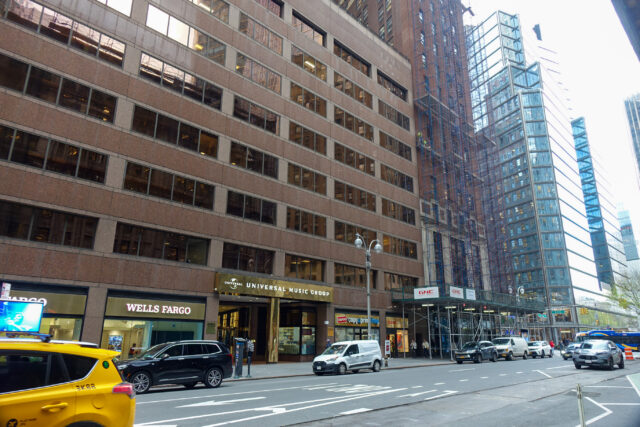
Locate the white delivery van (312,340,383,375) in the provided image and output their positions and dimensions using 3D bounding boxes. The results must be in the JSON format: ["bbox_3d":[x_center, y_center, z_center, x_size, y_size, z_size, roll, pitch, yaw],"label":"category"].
[{"bbox_3d":[1.676,8.331,24.803,1.880,1.840,4.800,-15,-23,43],"label":"white delivery van"}]

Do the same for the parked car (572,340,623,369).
[{"bbox_3d":[16.920,8.549,25.908,1.900,1.690,4.630,-15,-22,42],"label":"parked car"}]

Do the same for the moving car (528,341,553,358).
[{"bbox_3d":[24.199,15.191,47.525,4.600,1.650,1.850,16,-23,-42],"label":"moving car"}]

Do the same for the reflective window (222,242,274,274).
[{"bbox_3d":[-4.920,3.257,30.083,4.408,1.721,0.170,16,-23,-42],"label":"reflective window"}]

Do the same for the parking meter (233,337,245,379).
[{"bbox_3d":[-3.827,6.810,20.111,0.420,1.760,0.420,16,-23,-42],"label":"parking meter"}]

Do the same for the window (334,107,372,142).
[{"bbox_3d":[3.451,-8.823,42.264,5.835,1.721,0.170,16,-23,-42],"label":"window"}]

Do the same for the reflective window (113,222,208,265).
[{"bbox_3d":[-9.814,2.081,27.179,6.216,1.825,0.200,16,-23,-42],"label":"reflective window"}]

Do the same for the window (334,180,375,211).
[{"bbox_3d":[3.416,-1.581,40.083,5.835,1.721,0.170,16,-23,-42],"label":"window"}]

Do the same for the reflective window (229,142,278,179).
[{"bbox_3d":[-5.117,-4.133,33.824,4.605,1.825,0.200,16,-23,-42],"label":"reflective window"}]

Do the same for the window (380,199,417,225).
[{"bbox_3d":[8.443,-0.104,45.490,0.200,1.801,6.158,-15,-23,43],"label":"window"}]

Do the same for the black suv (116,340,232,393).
[{"bbox_3d":[-5.743,5.835,16.489,4.930,1.740,1.950,16,-23,-42],"label":"black suv"}]

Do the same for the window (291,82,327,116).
[{"bbox_3d":[-0.967,-10.106,38.075,4.352,1.721,0.170,16,-23,-42],"label":"window"}]

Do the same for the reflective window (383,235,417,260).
[{"bbox_3d":[8.421,3.538,44.418,0.200,1.803,6.158,-15,-23,43],"label":"reflective window"}]

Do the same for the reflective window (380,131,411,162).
[{"bbox_3d":[8.377,-7.393,46.937,5.712,1.721,0.170,16,-23,-42],"label":"reflective window"}]

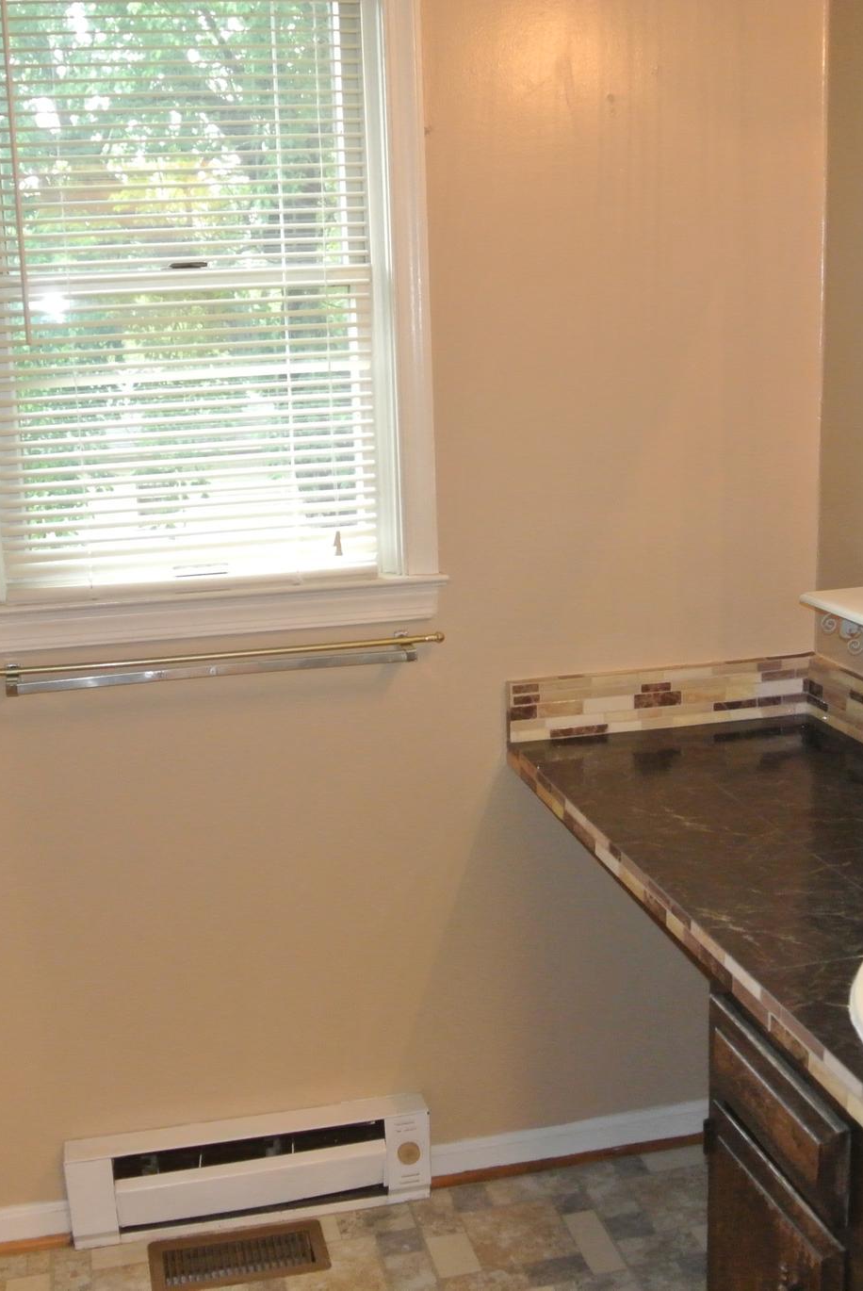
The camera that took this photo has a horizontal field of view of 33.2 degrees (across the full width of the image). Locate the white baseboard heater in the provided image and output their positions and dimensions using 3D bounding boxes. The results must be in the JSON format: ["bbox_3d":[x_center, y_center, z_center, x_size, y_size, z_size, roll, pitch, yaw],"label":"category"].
[{"bbox_3d":[-0.301,0.888,2.442,0.601,0.165,0.068,-4,13,-12],"label":"white baseboard heater"}]

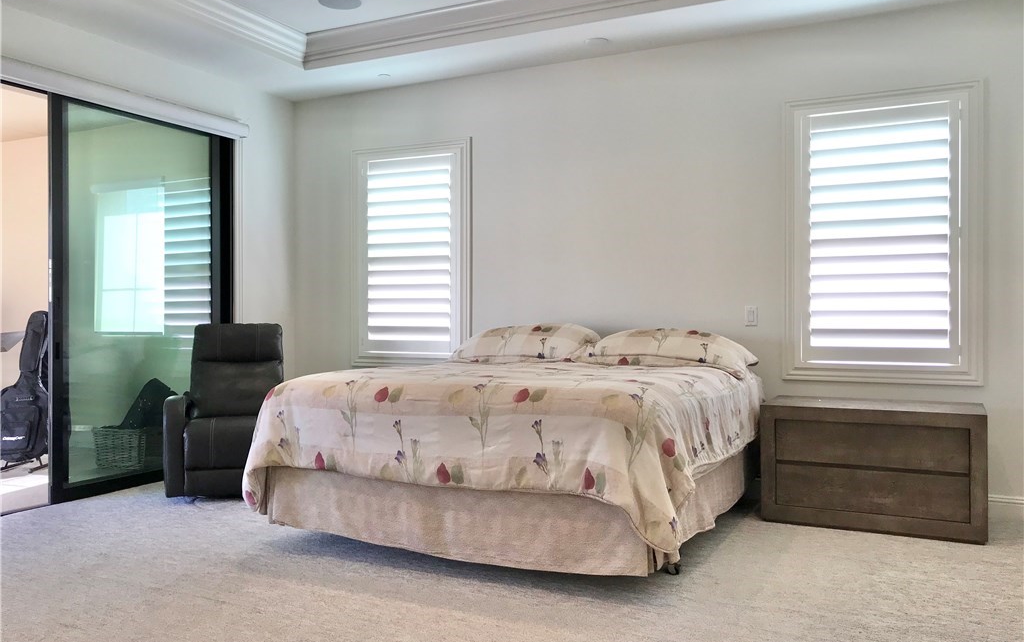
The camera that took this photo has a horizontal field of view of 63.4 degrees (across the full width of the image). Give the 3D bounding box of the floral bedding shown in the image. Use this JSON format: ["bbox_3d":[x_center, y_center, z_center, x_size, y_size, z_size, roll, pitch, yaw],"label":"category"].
[{"bbox_3d":[0.082,0.556,4.450,2.159,0.616,1.954,0,1,27],"label":"floral bedding"}]

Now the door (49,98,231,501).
[{"bbox_3d":[-2.390,-0.127,5.436,0.090,2.387,1.369,0,1,27],"label":"door"}]

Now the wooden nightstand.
[{"bbox_3d":[1.932,0.765,4.455,1.068,0.622,0.477,0,1,27],"label":"wooden nightstand"}]

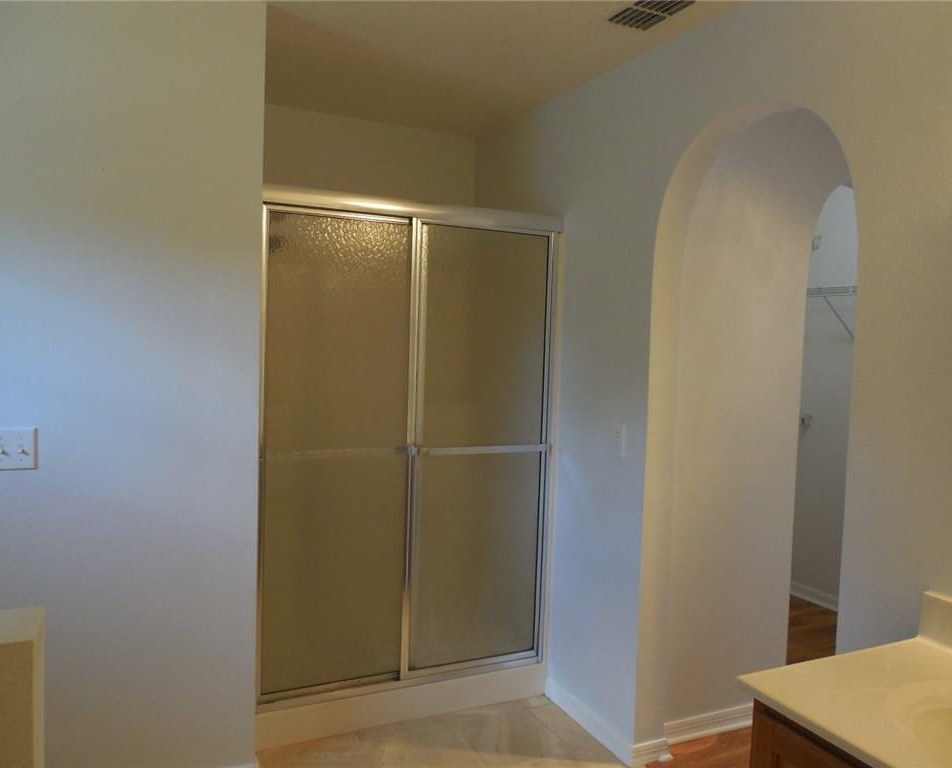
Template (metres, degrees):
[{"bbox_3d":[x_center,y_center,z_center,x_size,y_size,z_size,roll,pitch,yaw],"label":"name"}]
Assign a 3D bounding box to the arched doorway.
[{"bbox_3d":[0.787,0.282,2.143,0.145,2.135,0.756,0,4,-25],"label":"arched doorway"}]

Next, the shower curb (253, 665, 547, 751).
[{"bbox_3d":[-0.271,1.205,2.838,1.181,0.139,0.100,0,4,-25],"label":"shower curb"}]

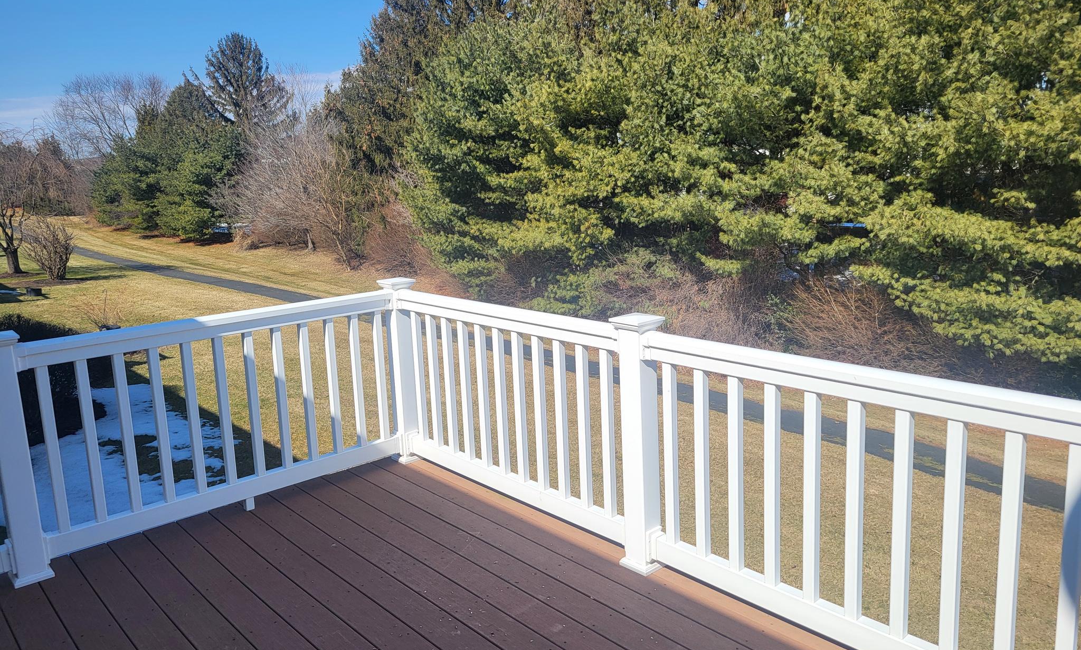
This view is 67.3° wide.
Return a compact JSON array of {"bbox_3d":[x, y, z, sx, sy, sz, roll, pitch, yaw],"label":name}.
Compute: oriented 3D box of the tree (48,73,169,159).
[{"bbox_3d":[-41.418,-17.971,78.000,11.500,13.500,10.500,-3,11,0],"label":"tree"}]

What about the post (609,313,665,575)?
[{"bbox_3d":[0.383,0.456,3.095,0.145,0.990,0.145,-12,15,-39],"label":"post"}]

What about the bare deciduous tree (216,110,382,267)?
[{"bbox_3d":[-11.103,-6.100,37.000,7.400,7.000,6.000,-3,11,0],"label":"bare deciduous tree"}]

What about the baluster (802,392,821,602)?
[{"bbox_3d":[0.853,0.542,2.551,0.039,0.686,0.039,-12,15,-39],"label":"baluster"}]

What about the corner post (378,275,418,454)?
[{"bbox_3d":[-0.743,0.251,4.391,0.145,0.990,0.145,-12,15,-39],"label":"corner post"}]

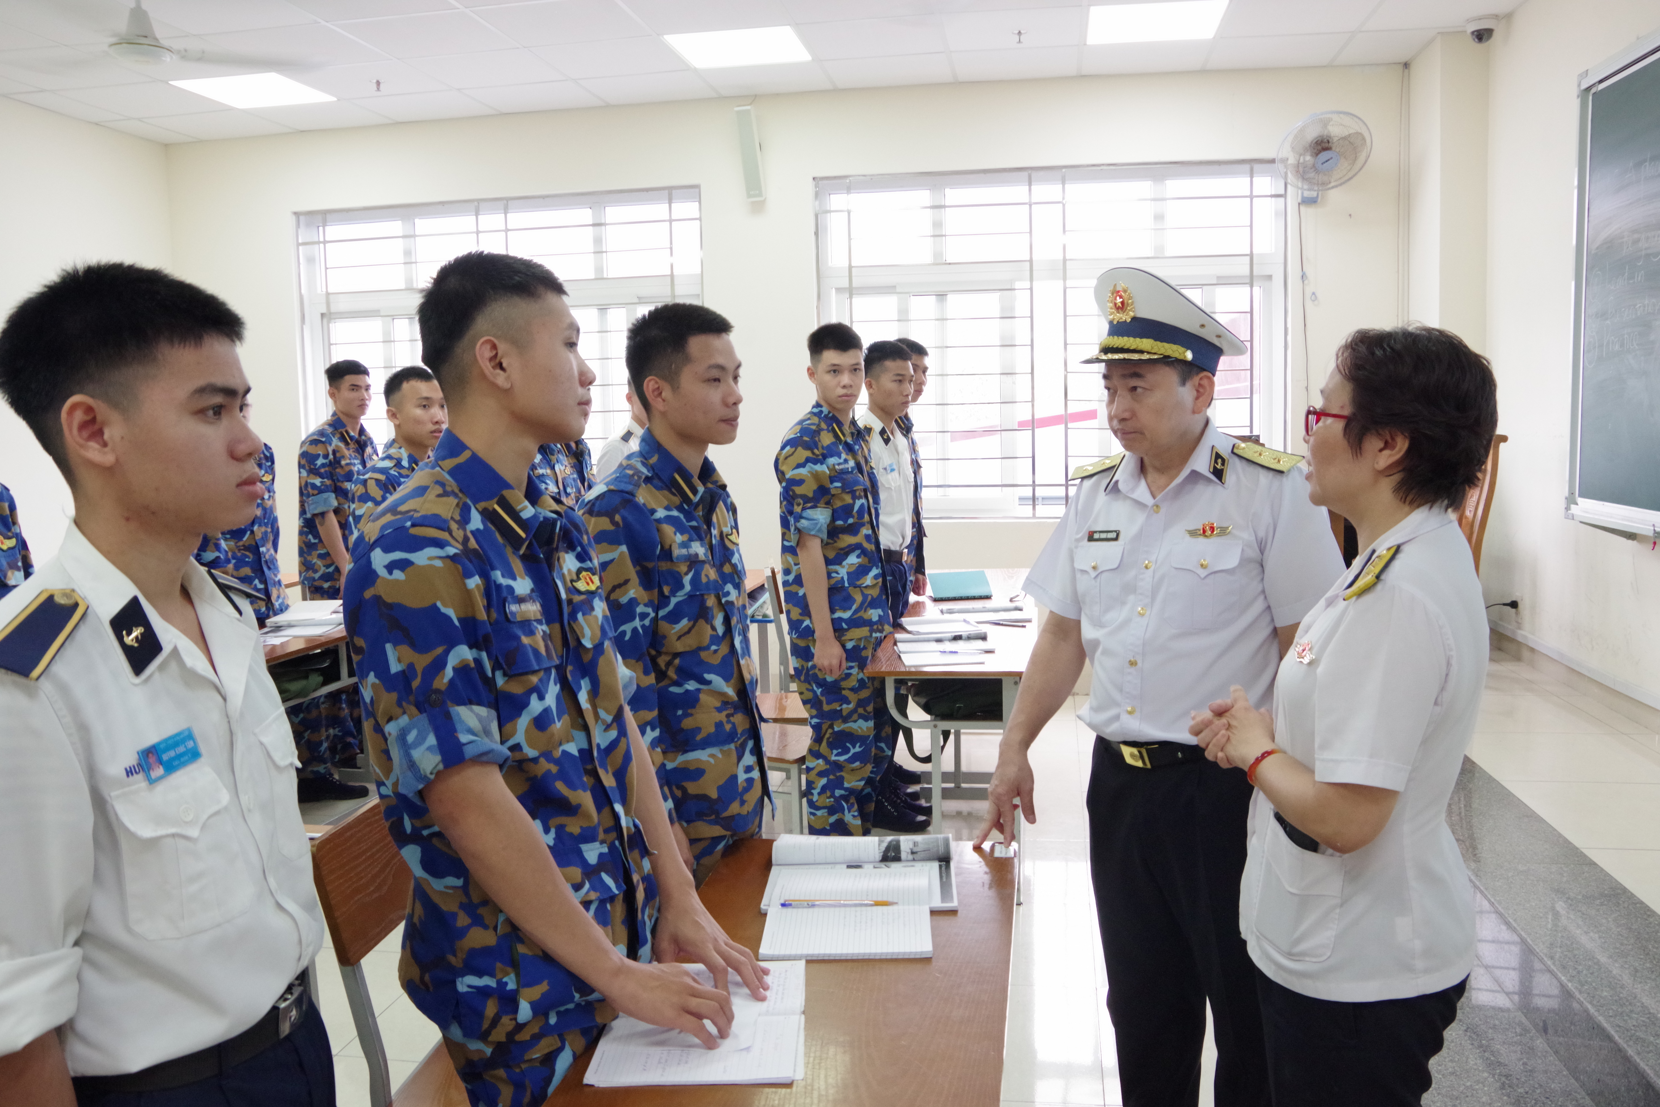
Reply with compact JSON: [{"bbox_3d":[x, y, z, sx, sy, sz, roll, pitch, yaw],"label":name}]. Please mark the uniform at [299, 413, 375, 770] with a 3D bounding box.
[{"bbox_3d":[-2.074,0.137,5.360,0.340,1.460,0.500,0,7,14],"label":"uniform"}]

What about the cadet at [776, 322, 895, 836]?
[{"bbox_3d":[0.026,0.212,3.625,0.300,1.735,0.480,2,8,27],"label":"cadet"}]

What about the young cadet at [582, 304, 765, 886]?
[{"bbox_3d":[-0.266,0.412,2.266,0.320,1.701,0.480,2,8,26],"label":"young cadet"}]

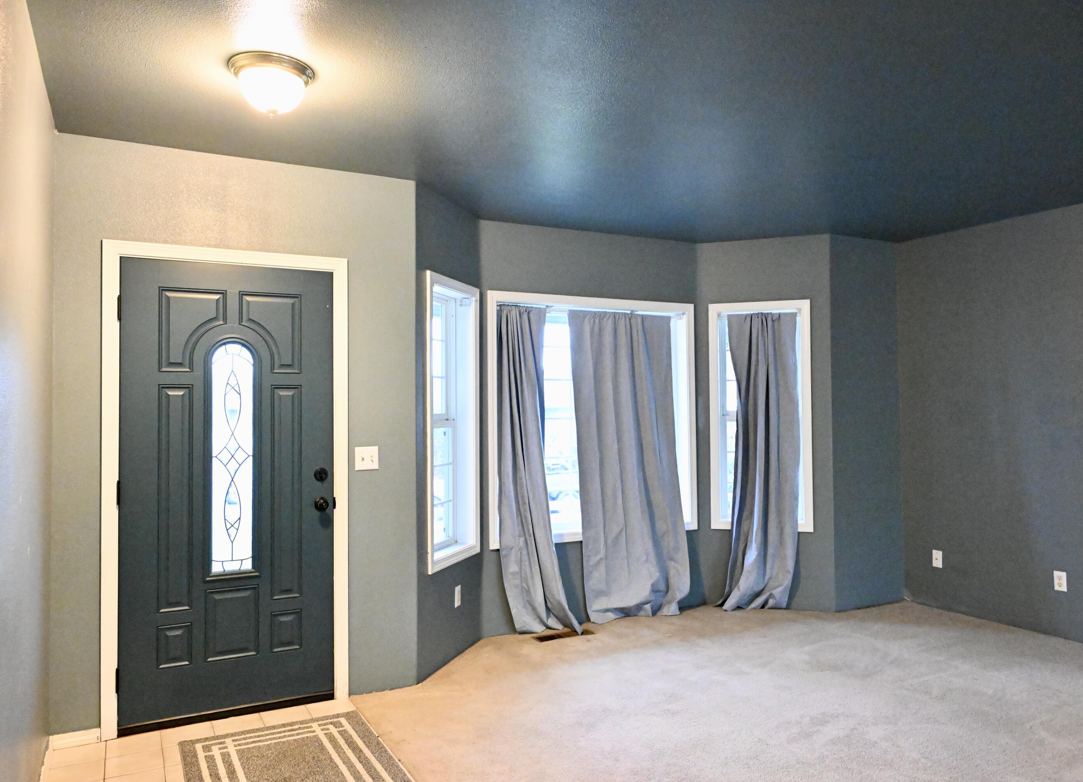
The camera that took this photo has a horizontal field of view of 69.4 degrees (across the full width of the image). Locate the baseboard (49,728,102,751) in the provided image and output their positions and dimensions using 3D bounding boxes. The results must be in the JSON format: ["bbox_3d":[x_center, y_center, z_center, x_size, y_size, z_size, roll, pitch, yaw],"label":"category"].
[{"bbox_3d":[-1.934,1.445,3.243,0.176,0.060,0.015,0,-2,-27],"label":"baseboard"}]

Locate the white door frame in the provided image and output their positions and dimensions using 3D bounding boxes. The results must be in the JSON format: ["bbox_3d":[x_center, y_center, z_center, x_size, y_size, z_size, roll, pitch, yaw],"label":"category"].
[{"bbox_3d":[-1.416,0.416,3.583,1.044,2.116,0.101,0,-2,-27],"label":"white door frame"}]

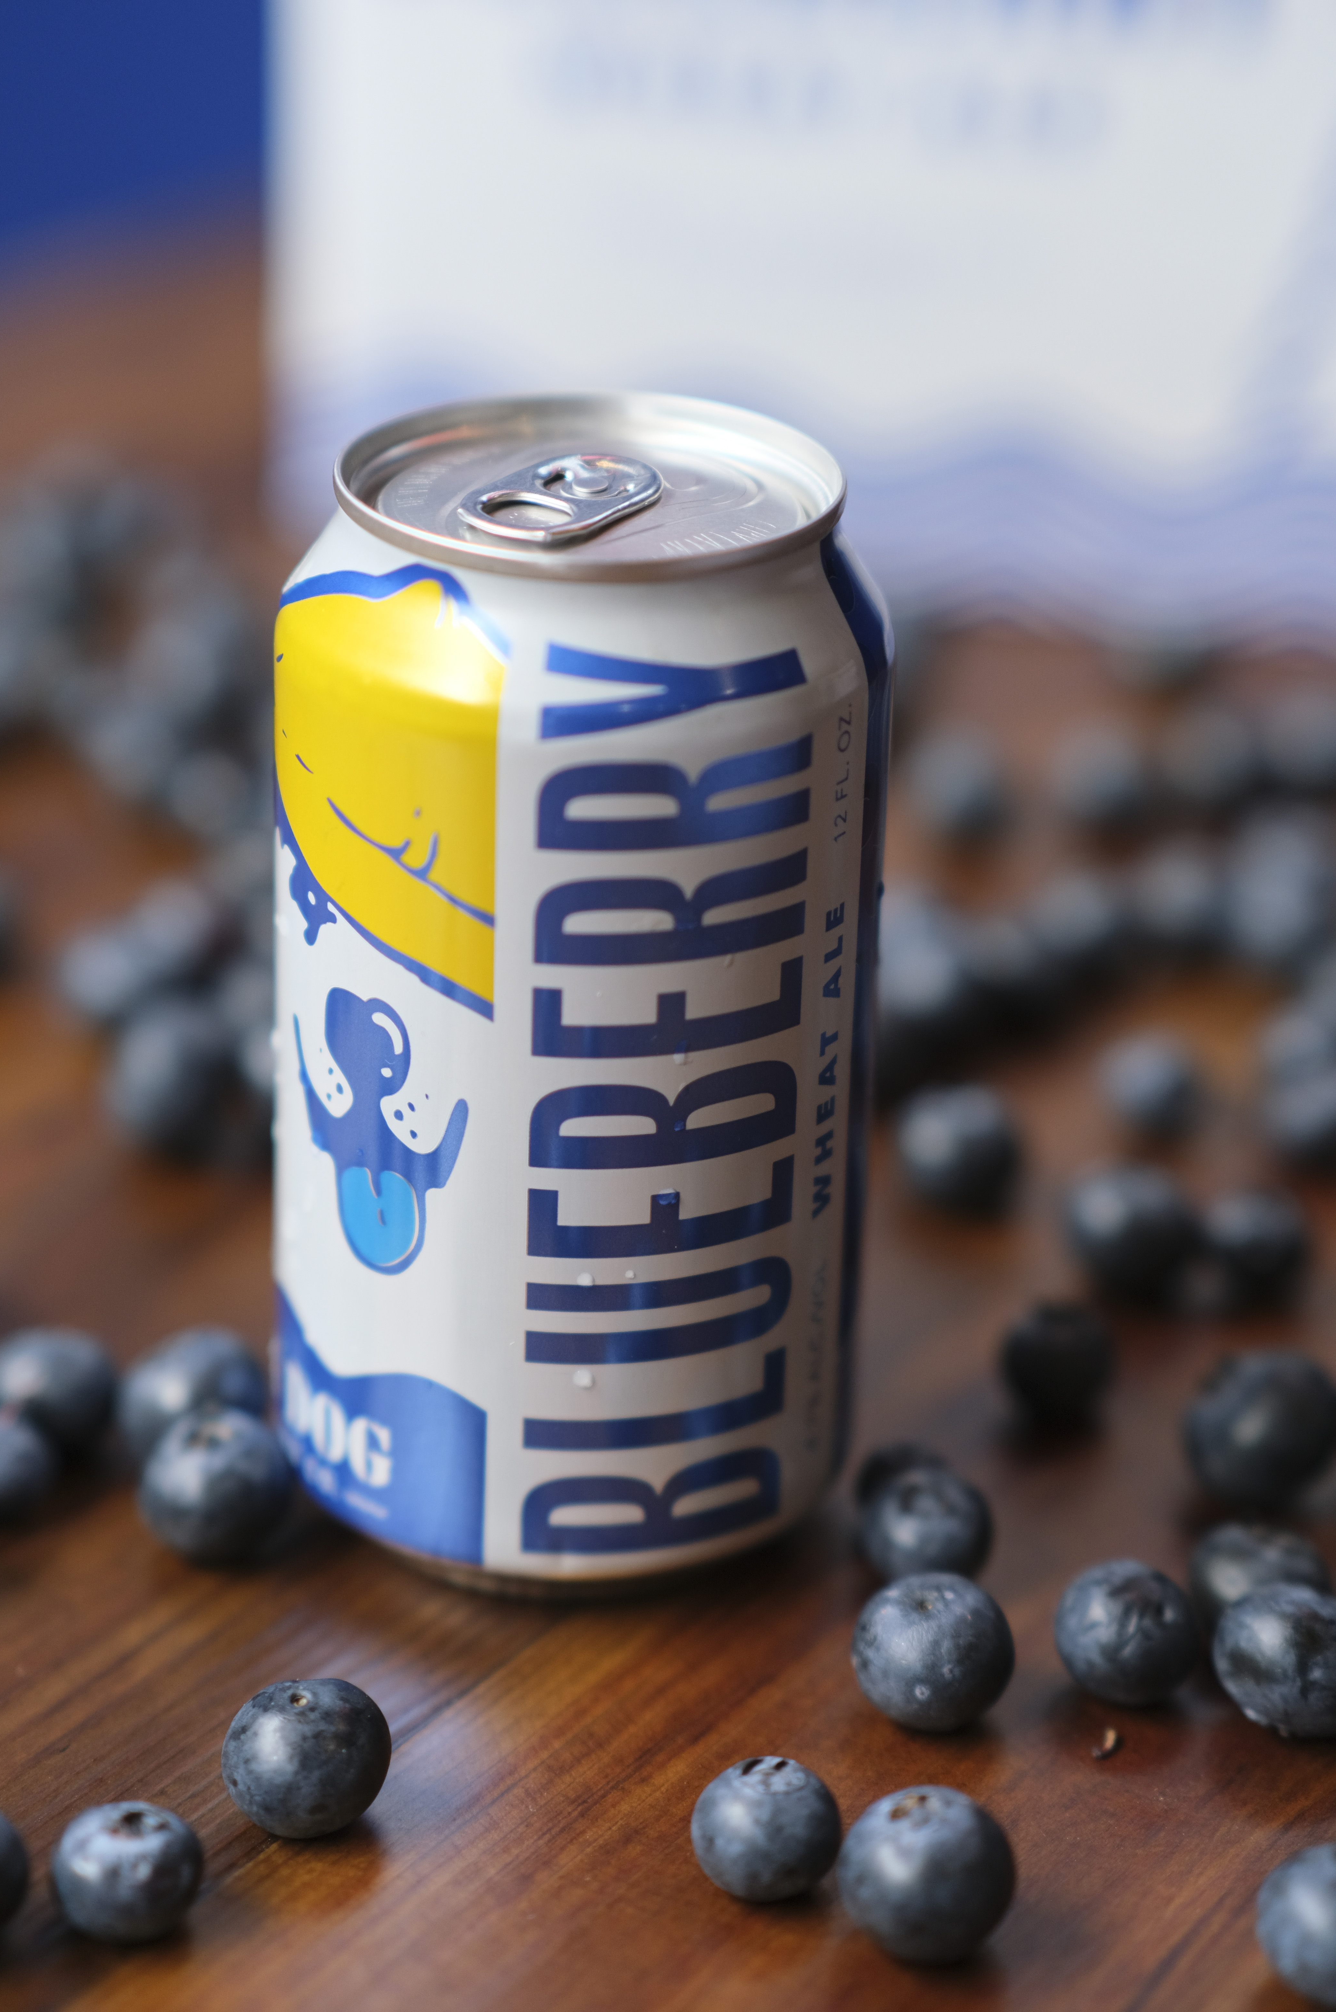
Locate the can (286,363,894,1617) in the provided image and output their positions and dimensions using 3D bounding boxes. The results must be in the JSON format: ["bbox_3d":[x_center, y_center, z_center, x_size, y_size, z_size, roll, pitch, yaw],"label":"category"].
[{"bbox_3d":[-0.010,0.000,0.517,0.066,0.123,0.066,2,25,-1],"label":"can"}]

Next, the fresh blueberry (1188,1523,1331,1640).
[{"bbox_3d":[0.065,0.064,0.515,0.015,0.014,0.015,3,24,0],"label":"fresh blueberry"}]

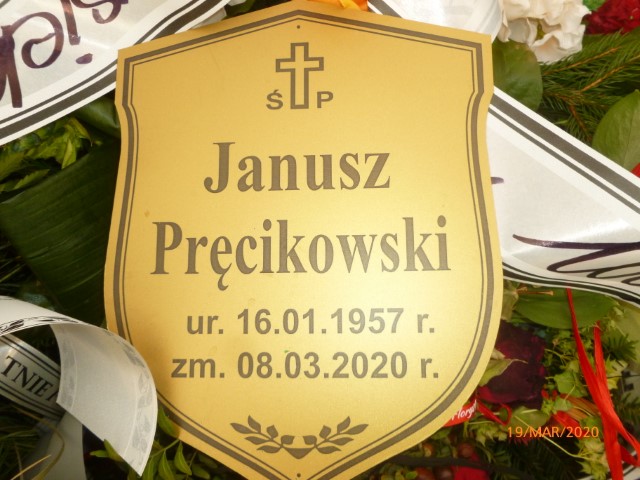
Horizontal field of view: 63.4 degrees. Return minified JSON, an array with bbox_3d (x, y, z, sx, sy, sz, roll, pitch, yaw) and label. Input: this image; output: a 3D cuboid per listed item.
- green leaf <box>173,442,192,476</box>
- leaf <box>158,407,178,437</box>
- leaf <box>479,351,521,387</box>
[{"bbox_3d":[-0.094,0.150,0.355,0.010,0.006,0.025,-17,75,-21],"label":"green leaf"},{"bbox_3d":[-0.101,0.121,0.345,0.010,0.006,0.022,-31,81,-19],"label":"leaf"},{"bbox_3d":[0.128,0.093,0.370,0.036,0.010,0.014,-34,71,-14],"label":"leaf"}]

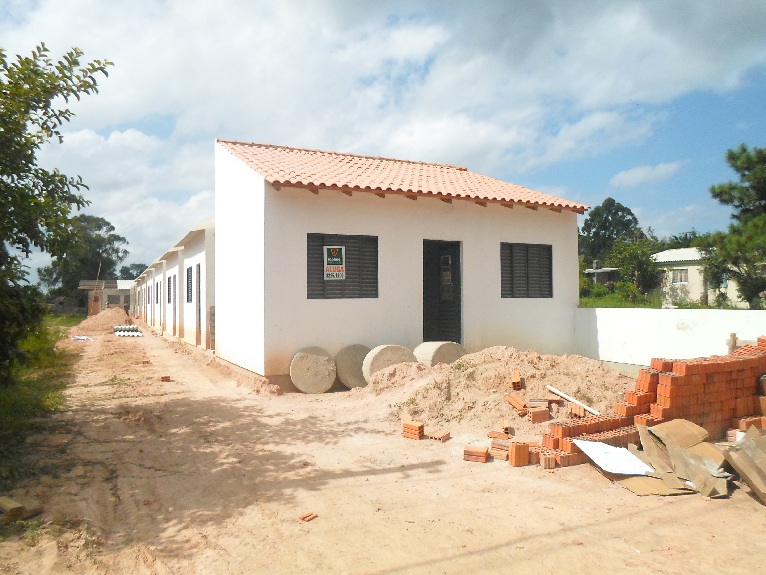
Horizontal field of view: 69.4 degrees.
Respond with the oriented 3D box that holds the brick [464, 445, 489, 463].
[{"bbox_3d":[0.820,1.470,4.857,0.190,0.090,0.140,-1,-2,18],"label":"brick"}]

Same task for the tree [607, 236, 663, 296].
[{"bbox_3d":[13.634,-1.084,30.000,2.900,3.361,2.900,-1,-2,24],"label":"tree"}]

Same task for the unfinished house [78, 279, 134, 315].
[{"bbox_3d":[-25.999,1.047,52.660,5.200,3.600,4.600,0,-2,-27],"label":"unfinished house"}]

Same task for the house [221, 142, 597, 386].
[{"bbox_3d":[0.252,-0.874,11.082,6.250,4.720,4.270,0,-2,-27],"label":"house"}]

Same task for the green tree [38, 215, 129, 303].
[{"bbox_3d":[-36.802,-2.888,68.000,10.500,12.165,10.500,0,-2,-28],"label":"green tree"}]

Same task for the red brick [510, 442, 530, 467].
[{"bbox_3d":[1.214,1.481,4.916,0.140,0.190,0.090,0,-2,-17],"label":"red brick"}]

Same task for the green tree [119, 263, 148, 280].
[{"bbox_3d":[-41.312,0.000,92.000,6.000,8.312,6.000,0,-2,-24],"label":"green tree"}]

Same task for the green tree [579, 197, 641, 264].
[{"bbox_3d":[25.376,-4.817,62.000,6.900,10.755,6.900,-1,-2,22],"label":"green tree"}]

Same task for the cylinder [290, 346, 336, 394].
[{"bbox_3d":[-1.028,1.170,7.994,0.640,0.640,0.500,0,-2,-13],"label":"cylinder"}]

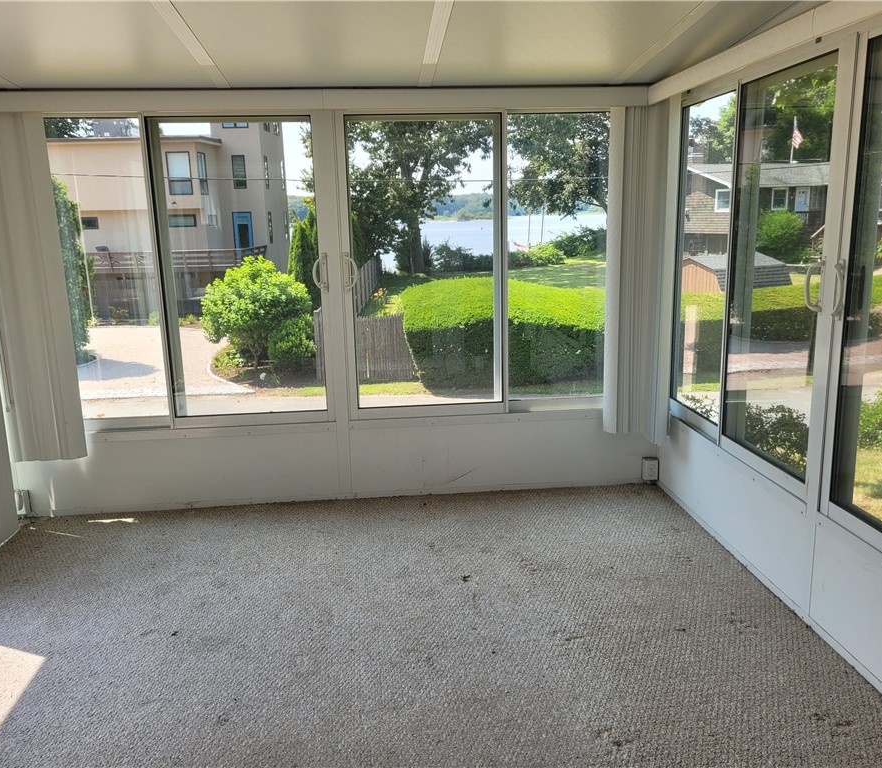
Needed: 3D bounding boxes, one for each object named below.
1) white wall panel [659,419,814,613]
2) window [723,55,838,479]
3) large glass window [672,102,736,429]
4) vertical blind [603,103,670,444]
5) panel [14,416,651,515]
[{"bbox_3d":[1.252,0.490,3.434,0.043,0.409,1.486,-2,12,-5],"label":"white wall panel"},{"bbox_3d":[1.266,-0.419,2.909,0.038,1.464,0.681,-2,12,-5],"label":"window"},{"bbox_3d":[1.220,-0.565,3.588,0.038,1.464,0.624,-2,12,-5],"label":"large glass window"},{"bbox_3d":[0.967,-0.534,3.817,0.290,1.653,0.174,-2,12,-5],"label":"vertical blind"},{"bbox_3d":[-0.508,0.407,4.060,3.349,0.413,0.049,-2,12,-5],"label":"panel"}]

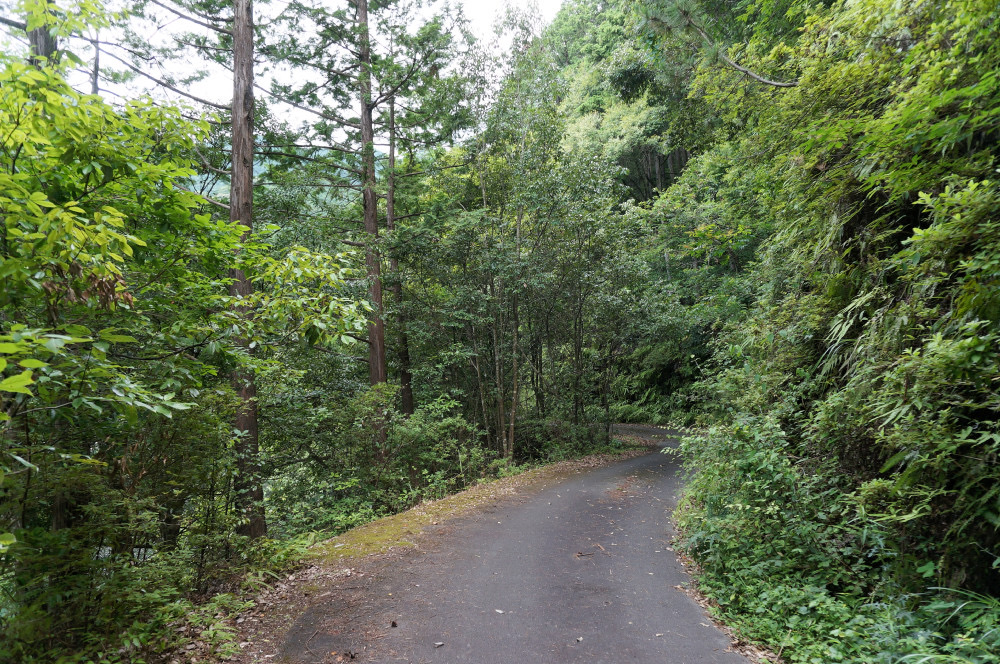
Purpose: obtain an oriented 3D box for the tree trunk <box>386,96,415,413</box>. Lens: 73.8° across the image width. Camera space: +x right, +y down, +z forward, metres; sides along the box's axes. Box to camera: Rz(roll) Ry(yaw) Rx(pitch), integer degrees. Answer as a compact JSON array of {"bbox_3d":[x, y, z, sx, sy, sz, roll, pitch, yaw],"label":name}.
[{"bbox_3d":[-2.038,-1.450,13.500,0.310,6.900,0.280,-3,-2,0],"label":"tree trunk"}]

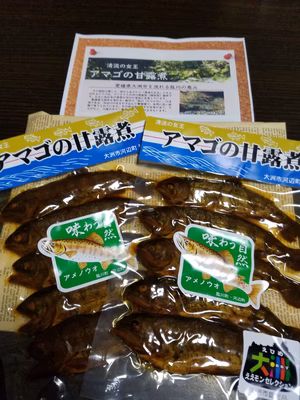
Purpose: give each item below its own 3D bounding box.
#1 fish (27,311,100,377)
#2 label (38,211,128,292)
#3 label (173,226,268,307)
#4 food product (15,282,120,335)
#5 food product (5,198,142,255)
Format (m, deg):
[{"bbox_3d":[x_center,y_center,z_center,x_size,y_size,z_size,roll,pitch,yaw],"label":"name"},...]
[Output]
[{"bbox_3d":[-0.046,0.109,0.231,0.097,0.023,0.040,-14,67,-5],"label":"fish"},{"bbox_3d":[-0.051,0.043,0.252,0.081,0.006,0.059,-14,67,-5],"label":"label"},{"bbox_3d":[0.056,0.053,0.244,0.082,0.006,0.057,11,67,5],"label":"label"},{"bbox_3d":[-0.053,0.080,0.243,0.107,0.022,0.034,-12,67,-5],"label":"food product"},{"bbox_3d":[-0.065,0.019,0.270,0.129,0.022,0.036,-20,68,-8],"label":"food product"}]

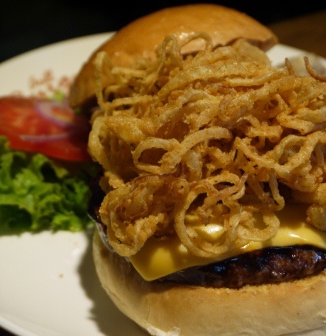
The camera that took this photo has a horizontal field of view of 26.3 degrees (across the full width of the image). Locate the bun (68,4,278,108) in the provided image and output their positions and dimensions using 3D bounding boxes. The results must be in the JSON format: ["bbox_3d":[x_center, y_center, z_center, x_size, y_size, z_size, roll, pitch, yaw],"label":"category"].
[{"bbox_3d":[0.002,-0.059,0.373,0.113,0.038,0.113,-19,-3,0],"label":"bun"}]

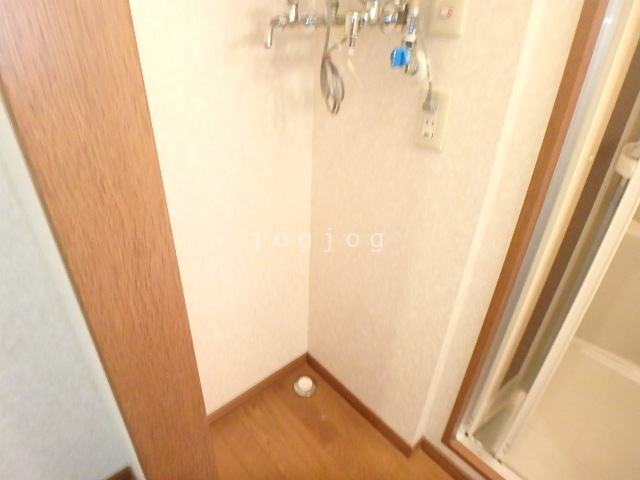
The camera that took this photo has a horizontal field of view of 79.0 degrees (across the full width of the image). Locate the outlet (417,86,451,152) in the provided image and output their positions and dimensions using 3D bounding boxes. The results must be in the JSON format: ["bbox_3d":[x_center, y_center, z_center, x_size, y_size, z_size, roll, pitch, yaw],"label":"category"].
[{"bbox_3d":[0.232,-0.249,0.809,0.014,0.120,0.070,-23,39,-36],"label":"outlet"}]

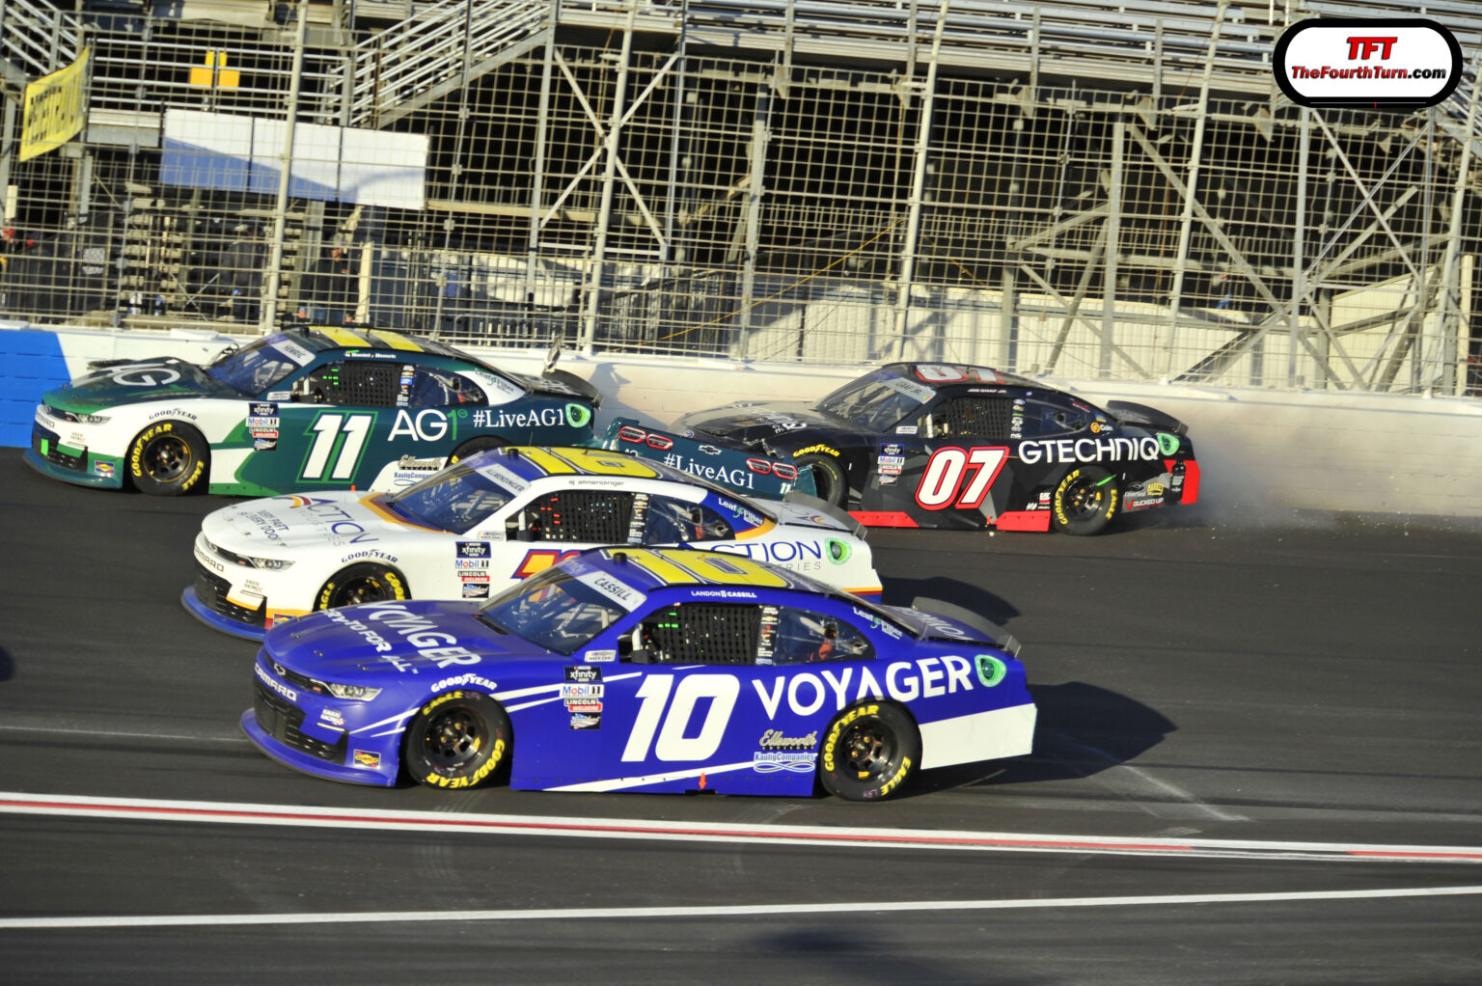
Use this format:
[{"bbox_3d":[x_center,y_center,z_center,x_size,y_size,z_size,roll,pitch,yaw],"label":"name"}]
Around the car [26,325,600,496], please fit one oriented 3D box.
[{"bbox_3d":[-3.688,-0.715,41.132,4.950,1.310,1.940,3,9,-23],"label":"car"}]

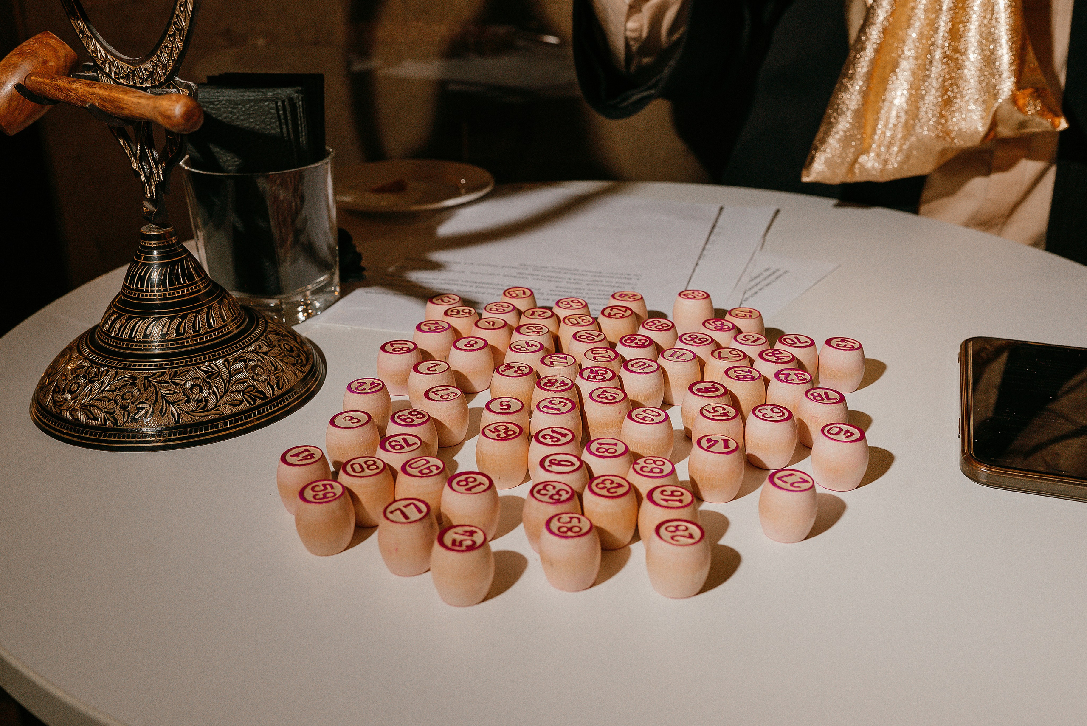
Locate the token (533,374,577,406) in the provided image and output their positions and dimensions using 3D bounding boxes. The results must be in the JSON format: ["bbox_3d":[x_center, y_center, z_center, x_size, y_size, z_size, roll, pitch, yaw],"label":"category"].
[{"bbox_3d":[0.006,0.020,0.497,0.023,0.023,0.023,-1,24,0],"label":"token"}]

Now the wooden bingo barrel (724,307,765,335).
[{"bbox_3d":[0.111,-0.017,0.584,0.023,0.023,0.023,-1,24,0],"label":"wooden bingo barrel"}]

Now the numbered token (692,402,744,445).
[{"bbox_3d":[0.078,0.032,0.473,0.023,0.024,0.023,-1,25,0],"label":"numbered token"}]

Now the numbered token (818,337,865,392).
[{"bbox_3d":[0.153,0.001,0.542,0.023,0.024,0.023,-1,24,1],"label":"numbered token"}]

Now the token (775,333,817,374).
[{"bbox_3d":[0.128,0.000,0.538,0.023,0.023,0.023,-1,24,0],"label":"token"}]

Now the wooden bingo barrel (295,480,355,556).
[{"bbox_3d":[-0.085,0.060,0.412,0.023,0.023,0.023,-1,24,0],"label":"wooden bingo barrel"}]

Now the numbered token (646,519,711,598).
[{"bbox_3d":[0.050,0.073,0.392,0.023,0.024,0.023,3,25,8],"label":"numbered token"}]

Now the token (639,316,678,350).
[{"bbox_3d":[0.062,-0.010,0.574,0.023,0.024,0.023,3,24,6],"label":"token"}]

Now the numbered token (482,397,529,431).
[{"bbox_3d":[-0.017,0.030,0.484,0.023,0.023,0.023,-1,24,0],"label":"numbered token"}]

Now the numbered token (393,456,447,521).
[{"bbox_3d":[-0.049,0.054,0.439,0.023,0.024,0.023,-1,24,1],"label":"numbered token"}]

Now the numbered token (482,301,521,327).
[{"bbox_3d":[-0.024,-0.020,0.591,0.023,0.024,0.023,-1,25,0],"label":"numbered token"}]

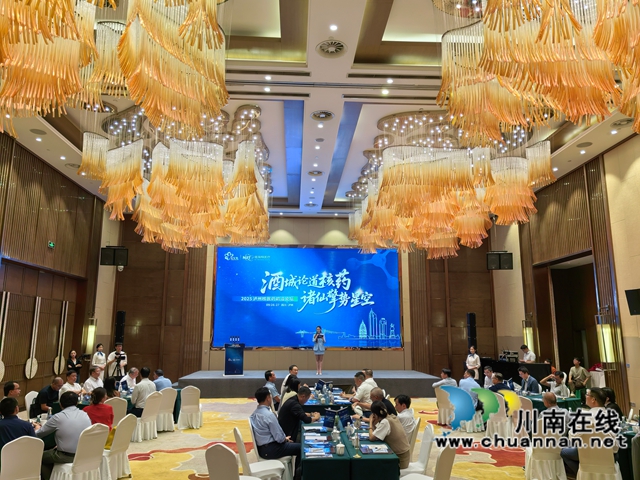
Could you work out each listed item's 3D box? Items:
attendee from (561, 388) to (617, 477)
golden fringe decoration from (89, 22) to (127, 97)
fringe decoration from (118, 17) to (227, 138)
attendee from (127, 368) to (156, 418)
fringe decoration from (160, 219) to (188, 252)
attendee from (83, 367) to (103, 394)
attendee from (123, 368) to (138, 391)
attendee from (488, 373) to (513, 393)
[{"bbox_3d":[3.971,2.837,7.321,0.540,1.280,0.800,7,-12,-32],"label":"attendee"},{"bbox_3d":[-3.360,-2.863,7.893,0.680,1.200,0.500,1,-11,-3],"label":"golden fringe decoration"},{"bbox_3d":[-1.907,-2.147,6.456,1.187,1.533,1.150,1,-10,-3],"label":"fringe decoration"},{"bbox_3d":[-3.755,3.349,10.337,0.540,1.360,0.780,7,-13,-32],"label":"attendee"},{"bbox_3d":[-4.375,-0.108,15.010,0.850,1.031,0.600,1,-11,-3],"label":"fringe decoration"},{"bbox_3d":[-4.489,3.234,9.971,0.750,1.320,0.520,-6,-13,29],"label":"attendee"},{"bbox_3d":[-4.151,3.440,10.864,0.750,1.260,0.500,-5,-12,27],"label":"attendee"},{"bbox_3d":[3.888,3.497,10.758,0.520,1.230,0.760,9,-14,-40],"label":"attendee"}]

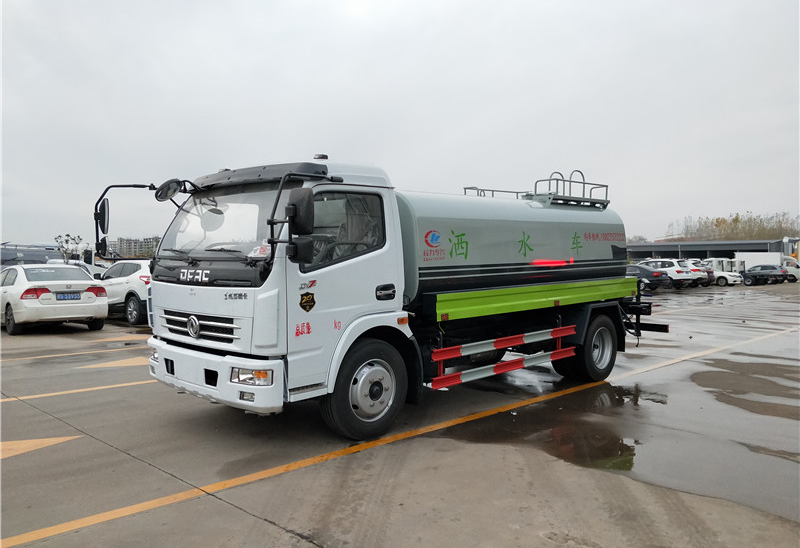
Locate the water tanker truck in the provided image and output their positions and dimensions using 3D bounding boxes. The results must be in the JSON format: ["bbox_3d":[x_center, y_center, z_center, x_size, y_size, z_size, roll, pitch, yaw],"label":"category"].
[{"bbox_3d":[0.755,-0.012,7.218,7.200,2.780,2.420,-1,1,-44],"label":"water tanker truck"}]

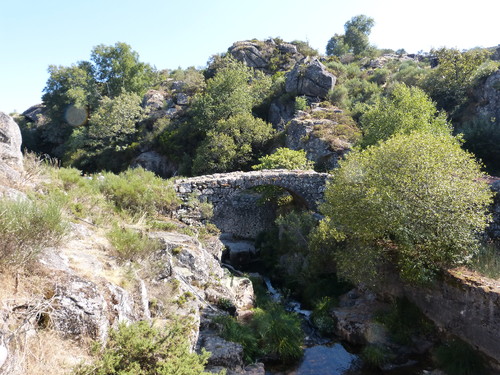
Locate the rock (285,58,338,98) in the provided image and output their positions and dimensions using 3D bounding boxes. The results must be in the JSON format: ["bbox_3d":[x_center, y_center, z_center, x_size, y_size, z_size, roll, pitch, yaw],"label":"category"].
[{"bbox_3d":[6.032,-10.867,36.000,5.020,3.860,4.500,0,8,0],"label":"rock"}]

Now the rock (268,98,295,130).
[{"bbox_3d":[2.465,-5.735,28.500,2.160,2.490,1.730,0,4,0],"label":"rock"}]

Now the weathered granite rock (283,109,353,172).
[{"bbox_3d":[4.779,-3.235,25.500,4.920,4.510,3.940,0,4,0],"label":"weathered granite rock"}]

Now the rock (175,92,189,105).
[{"bbox_3d":[-7.201,-9.359,38.000,1.470,1.180,1.180,0,4,0],"label":"rock"}]

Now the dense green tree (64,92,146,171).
[{"bbox_3d":[-12.308,-4.761,31.000,6.650,6.600,5.650,0,4,0],"label":"dense green tree"}]

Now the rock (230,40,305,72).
[{"bbox_3d":[2.056,-16.450,45.000,9.130,4.080,6.500,0,8,0],"label":"rock"}]

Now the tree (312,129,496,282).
[{"bbox_3d":[5.749,0.750,14.000,6.270,5.850,5.650,0,4,0],"label":"tree"}]

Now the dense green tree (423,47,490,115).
[{"bbox_3d":[21.731,-11.260,38.000,6.860,6.860,6.300,0,8,0],"label":"dense green tree"}]

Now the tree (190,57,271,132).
[{"bbox_3d":[-1.674,-7.829,31.000,6.540,6.520,6.000,0,8,0],"label":"tree"}]

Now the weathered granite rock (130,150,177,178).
[{"bbox_3d":[-7.750,-1.847,29.000,3.610,2.190,2.800,0,8,0],"label":"weathered granite rock"}]

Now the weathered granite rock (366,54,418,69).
[{"bbox_3d":[21.705,-19.191,55.000,7.760,1.780,4.500,0,8,0],"label":"weathered granite rock"}]

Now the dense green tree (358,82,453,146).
[{"bbox_3d":[11.627,-5.232,27.000,6.360,4.970,6.000,0,8,0],"label":"dense green tree"}]

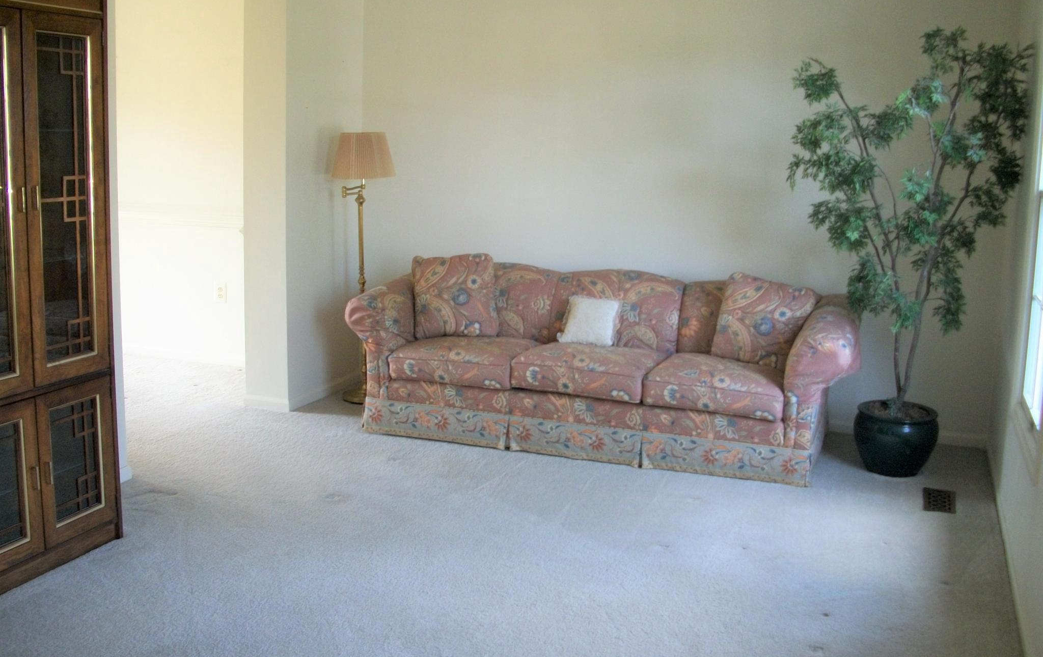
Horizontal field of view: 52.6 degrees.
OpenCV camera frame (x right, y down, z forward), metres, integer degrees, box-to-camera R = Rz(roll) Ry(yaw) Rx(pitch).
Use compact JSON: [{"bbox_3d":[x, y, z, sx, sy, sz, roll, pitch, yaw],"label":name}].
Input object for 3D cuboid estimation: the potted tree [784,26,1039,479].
[{"bbox_3d":[1.565,-0.313,4.351,0.920,1.850,0.750,5,10,21],"label":"potted tree"}]

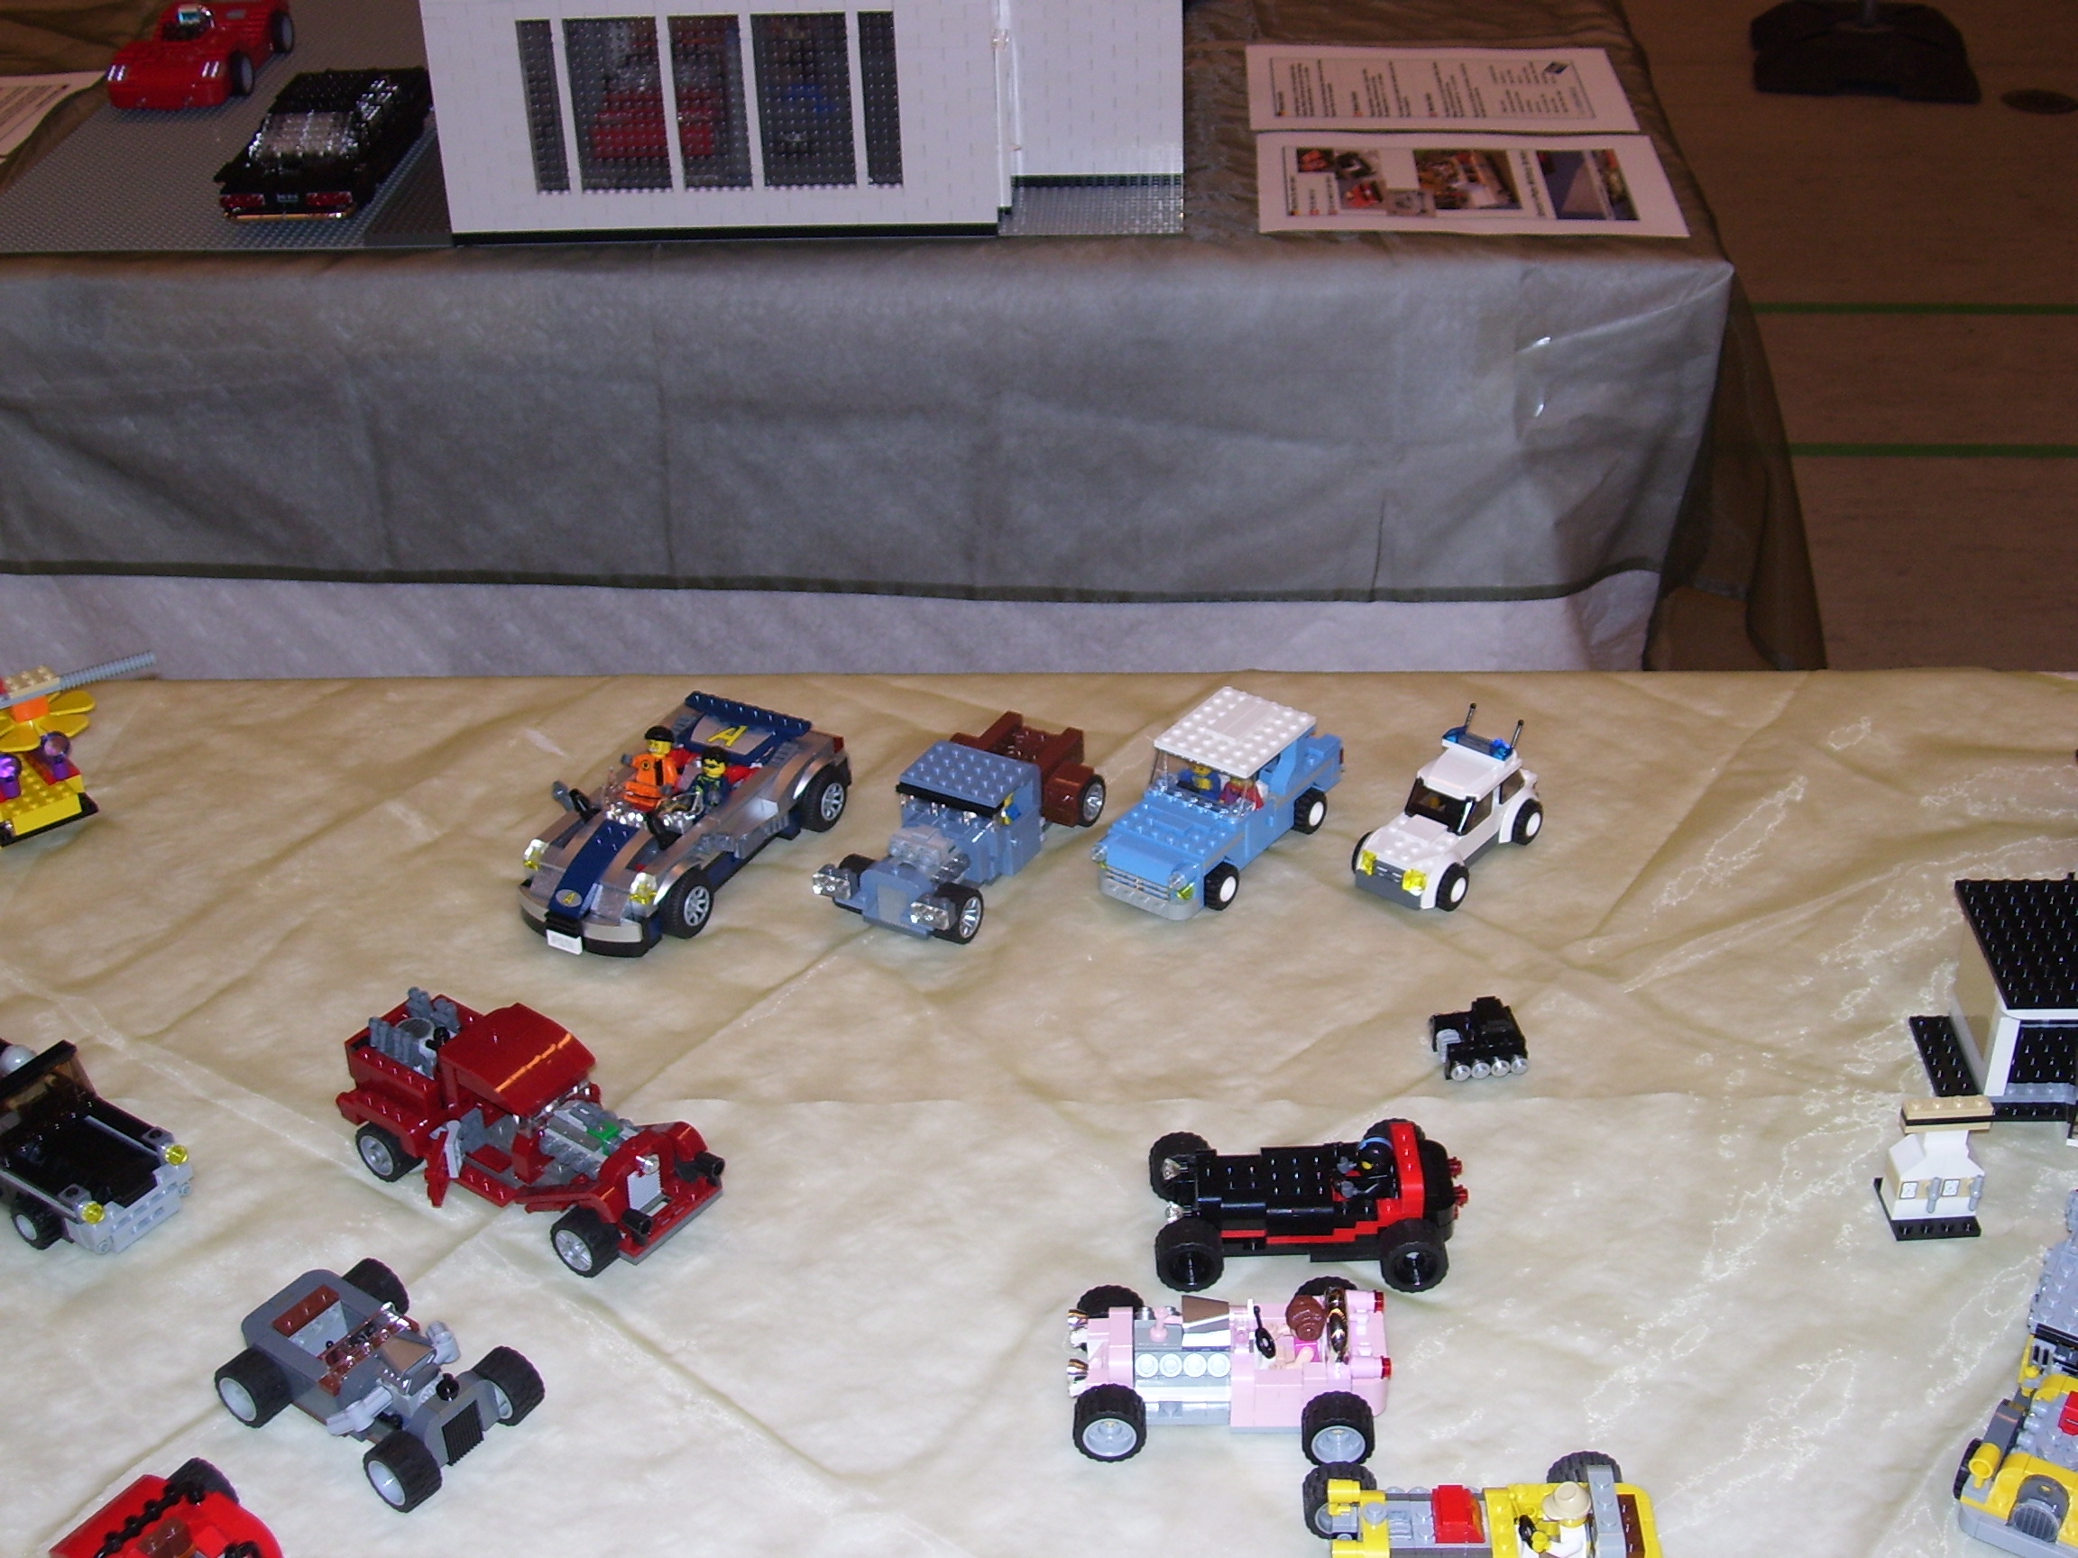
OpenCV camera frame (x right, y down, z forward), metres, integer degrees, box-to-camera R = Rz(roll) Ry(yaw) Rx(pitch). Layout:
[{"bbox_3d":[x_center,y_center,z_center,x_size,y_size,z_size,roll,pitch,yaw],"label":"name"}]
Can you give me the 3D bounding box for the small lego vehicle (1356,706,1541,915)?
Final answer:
[{"bbox_3d":[0.177,0.013,1.187,0.052,0.055,0.090,22,39,32],"label":"small lego vehicle"}]

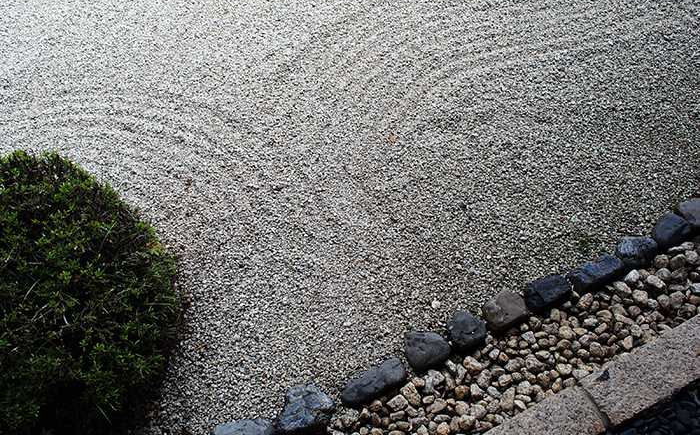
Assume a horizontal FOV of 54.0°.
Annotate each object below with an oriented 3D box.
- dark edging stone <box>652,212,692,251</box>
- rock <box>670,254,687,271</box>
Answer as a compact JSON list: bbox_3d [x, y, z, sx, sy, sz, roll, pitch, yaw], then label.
[{"bbox_3d":[1.268,0.059,2.714,0.141,0.102,0.120,-26,54,-22],"label":"dark edging stone"},{"bbox_3d":[1.213,0.166,2.537,0.047,0.048,0.056,19,55,14],"label":"rock"}]

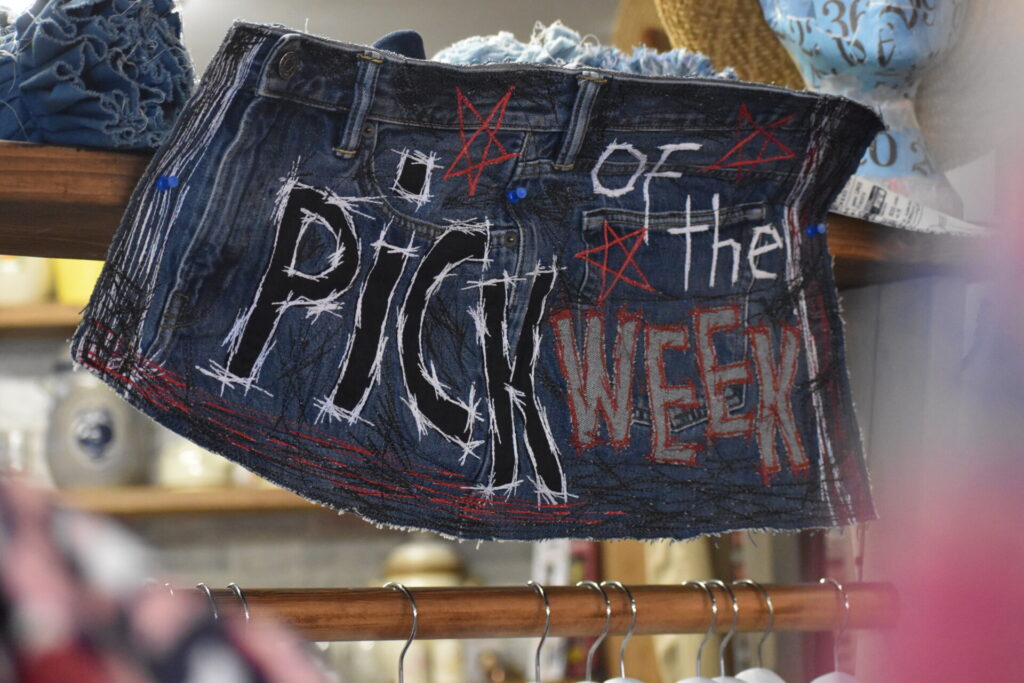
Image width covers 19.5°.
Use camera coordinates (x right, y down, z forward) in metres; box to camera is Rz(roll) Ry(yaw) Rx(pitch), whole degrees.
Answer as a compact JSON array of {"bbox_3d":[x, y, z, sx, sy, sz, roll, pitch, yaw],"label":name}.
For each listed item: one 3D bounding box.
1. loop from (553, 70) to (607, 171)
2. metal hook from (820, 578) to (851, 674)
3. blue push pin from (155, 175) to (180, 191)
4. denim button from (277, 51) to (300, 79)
[{"bbox_3d":[0.044,-0.144,1.950,0.015,0.067,0.005,0,27,-32],"label":"loop"},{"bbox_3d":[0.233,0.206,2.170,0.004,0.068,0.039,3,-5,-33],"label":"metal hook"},{"bbox_3d":[-0.207,-0.096,1.800,0.009,0.009,0.013,3,-5,-33],"label":"blue push pin"},{"bbox_3d":[-0.137,-0.169,1.830,0.005,0.018,0.018,27,14,37],"label":"denim button"}]

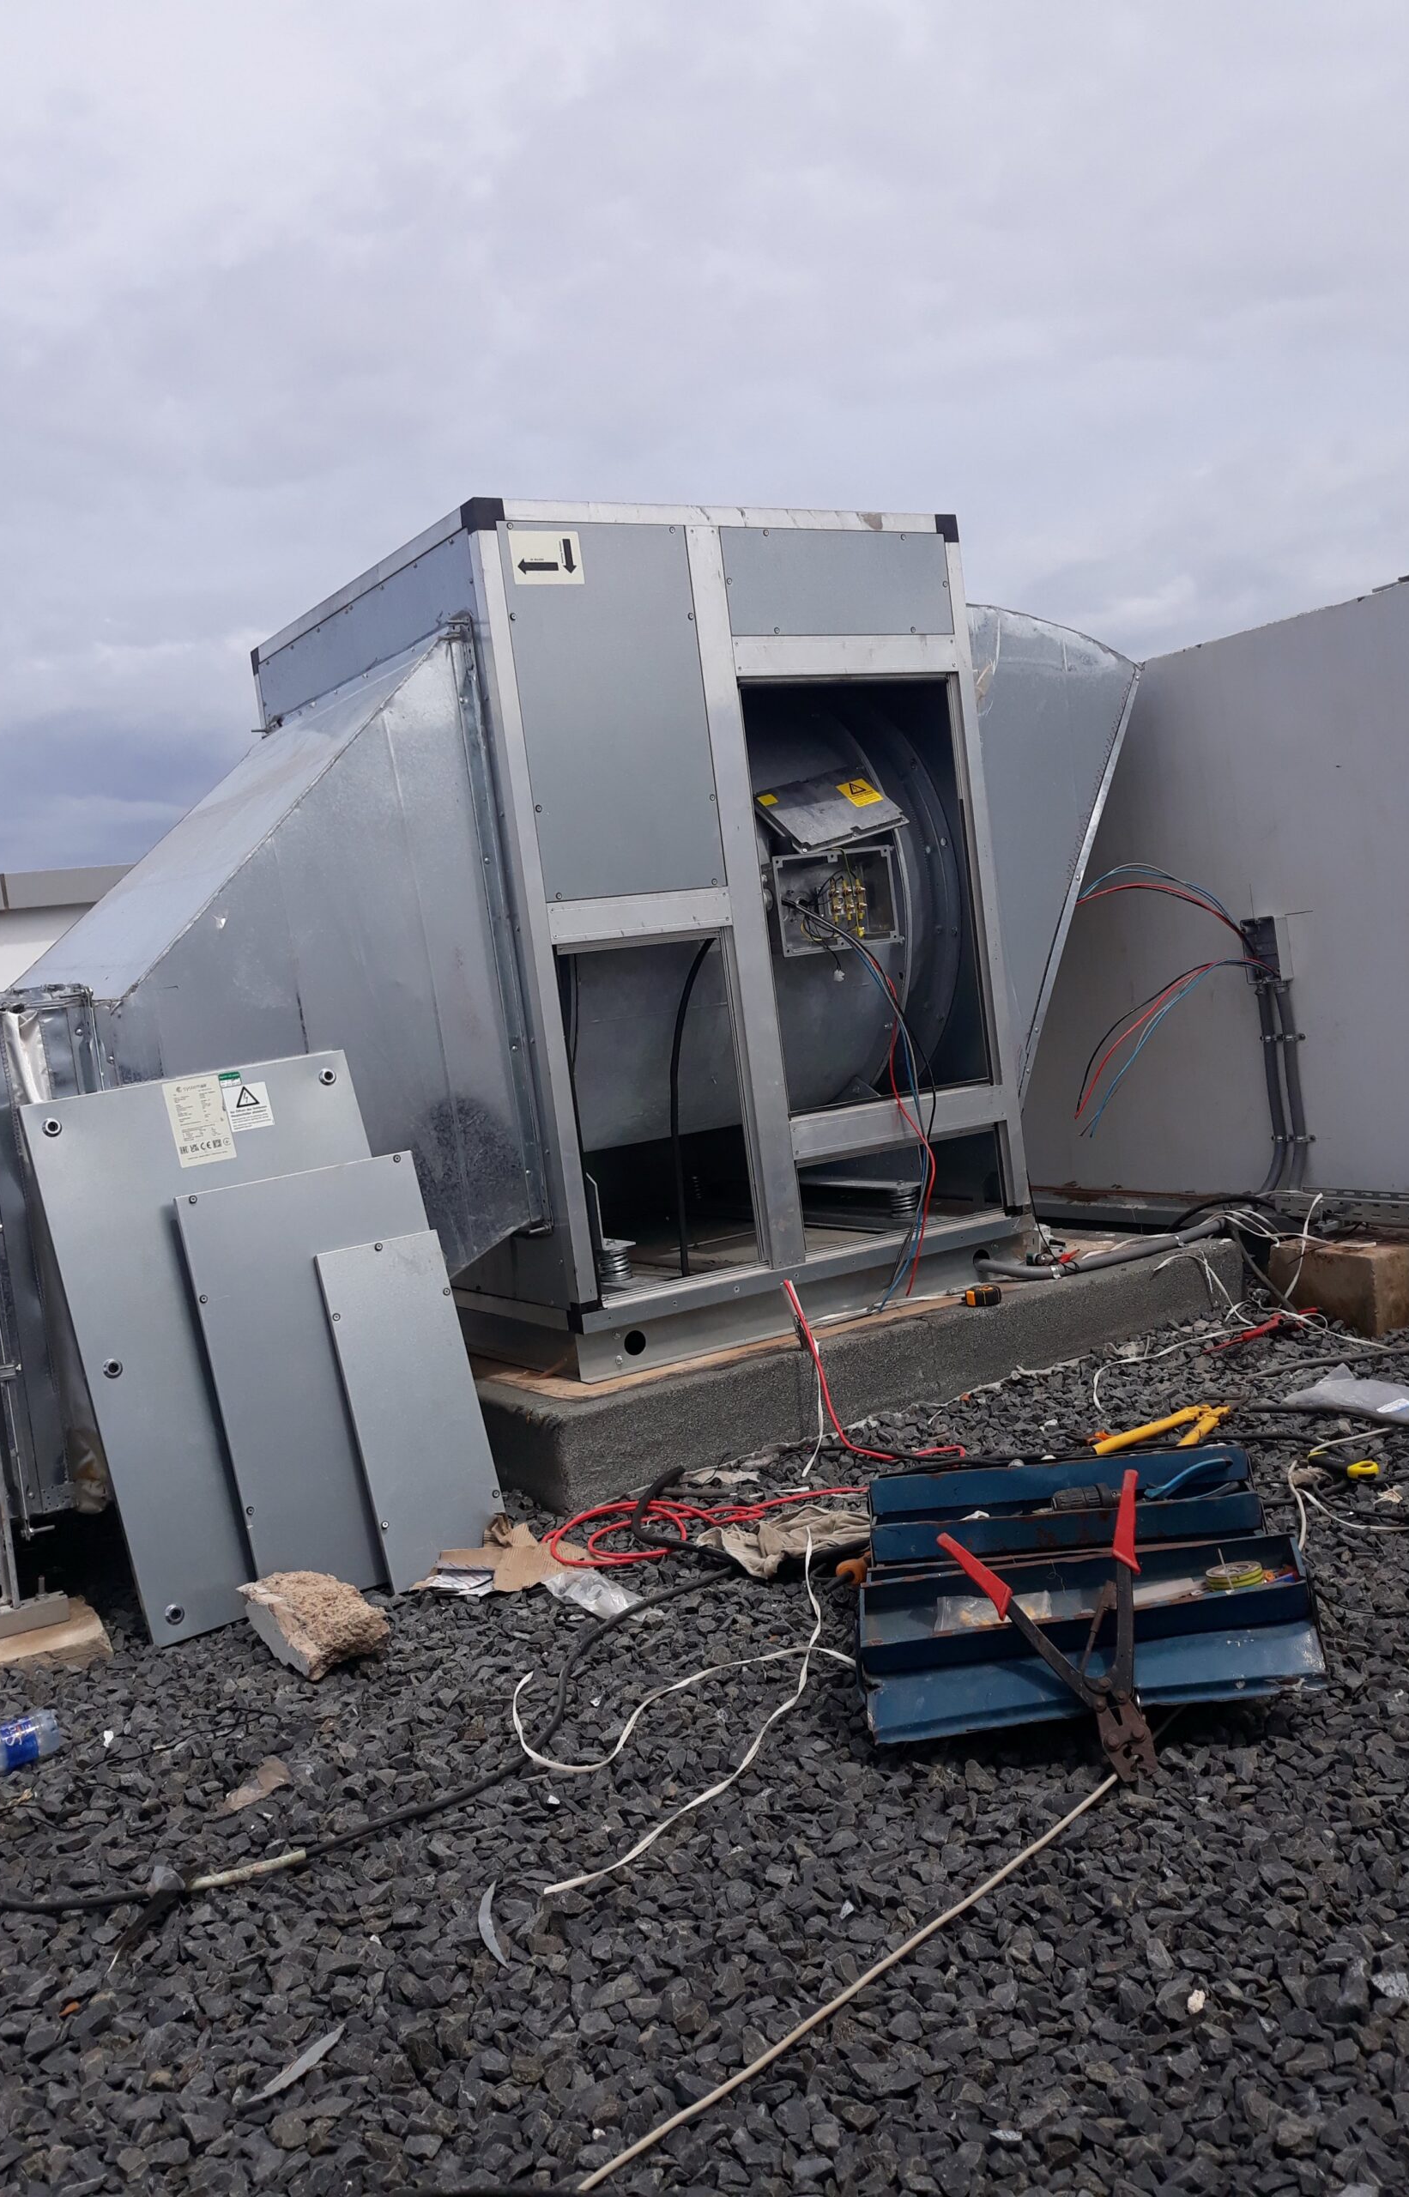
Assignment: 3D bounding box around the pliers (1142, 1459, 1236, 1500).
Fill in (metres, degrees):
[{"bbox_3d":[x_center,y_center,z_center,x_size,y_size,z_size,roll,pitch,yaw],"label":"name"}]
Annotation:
[{"bbox_3d":[0.652,0.539,2.380,0.180,0.024,0.055,-19,29,1],"label":"pliers"}]

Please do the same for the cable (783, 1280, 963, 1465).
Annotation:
[{"bbox_3d":[0.337,0.574,3.676,0.480,0.348,0.150,-3,6,45],"label":"cable"}]

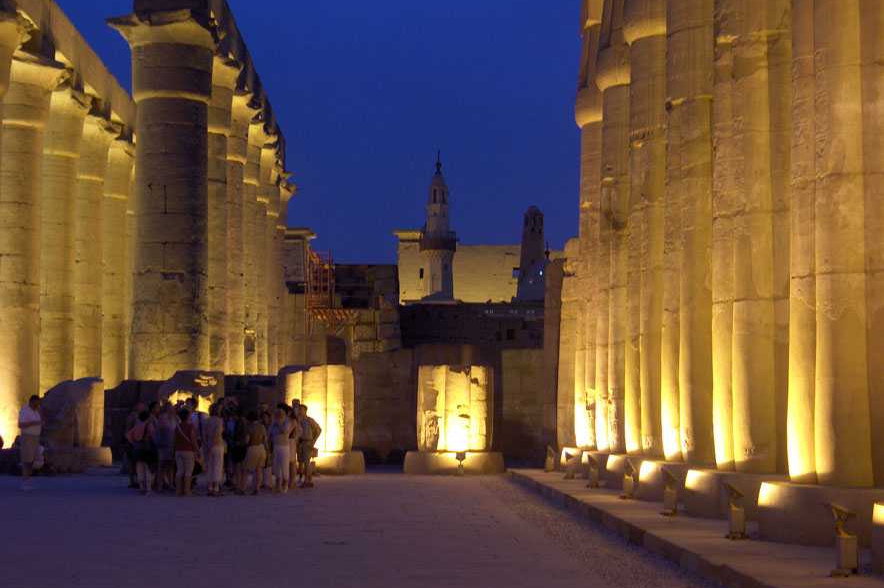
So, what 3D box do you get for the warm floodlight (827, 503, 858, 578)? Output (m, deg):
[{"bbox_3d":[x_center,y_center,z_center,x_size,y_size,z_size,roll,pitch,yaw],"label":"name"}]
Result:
[{"bbox_3d":[3.193,1.943,11.217,0.230,0.600,0.250,0,-5,-2],"label":"warm floodlight"}]

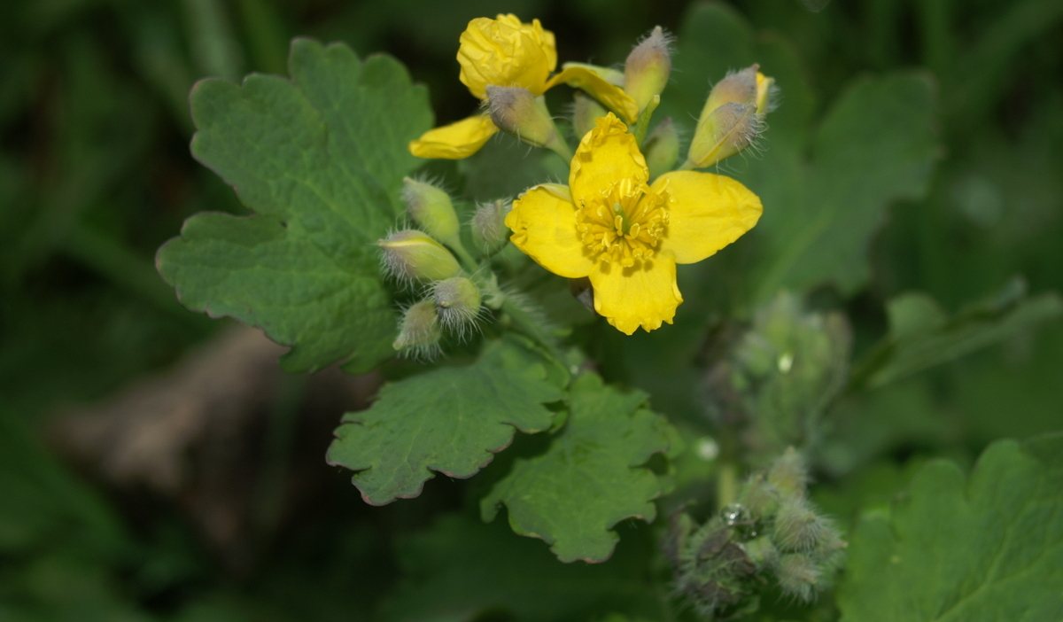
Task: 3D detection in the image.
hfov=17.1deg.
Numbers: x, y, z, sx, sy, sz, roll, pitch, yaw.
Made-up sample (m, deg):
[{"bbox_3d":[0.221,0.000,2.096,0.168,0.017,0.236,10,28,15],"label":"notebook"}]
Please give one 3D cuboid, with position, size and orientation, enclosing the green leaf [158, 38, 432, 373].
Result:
[{"bbox_3d":[-0.022,-0.011,0.345,0.027,0.006,0.035,5,69,-1],"label":"green leaf"}]

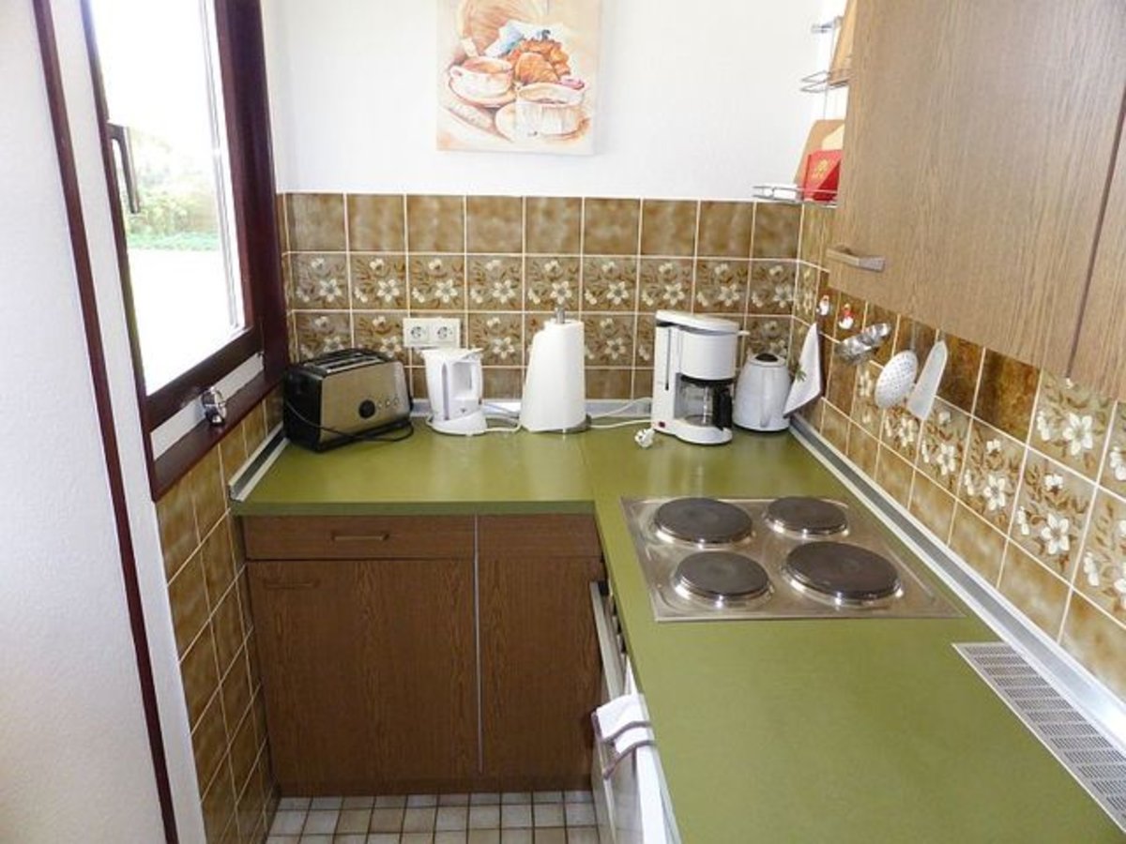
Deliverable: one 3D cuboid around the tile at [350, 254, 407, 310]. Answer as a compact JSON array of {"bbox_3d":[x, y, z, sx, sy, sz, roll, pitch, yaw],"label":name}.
[{"bbox_3d":[-0.483,-0.368,2.060,0.149,0.149,0.012,0,18,-3],"label":"tile"}]

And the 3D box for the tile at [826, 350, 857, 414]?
[{"bbox_3d":[0.655,-0.103,1.819,0.010,0.149,0.149,0,18,-4],"label":"tile"}]

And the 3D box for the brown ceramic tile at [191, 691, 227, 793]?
[{"bbox_3d":[-0.668,0.603,1.482,0.010,0.150,0.143,0,18,-4],"label":"brown ceramic tile"}]

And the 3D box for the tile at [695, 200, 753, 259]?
[{"bbox_3d":[0.431,-0.508,2.066,0.150,0.150,0.010,0,18,-4],"label":"tile"}]

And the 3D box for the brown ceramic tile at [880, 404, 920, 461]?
[{"bbox_3d":[0.672,-0.009,1.531,0.010,0.150,0.150,0,18,-4],"label":"brown ceramic tile"}]

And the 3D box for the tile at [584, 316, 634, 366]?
[{"bbox_3d":[0.121,-0.223,2.143,0.149,0.149,0.012,0,18,-3],"label":"tile"}]

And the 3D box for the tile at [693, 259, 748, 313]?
[{"bbox_3d":[0.424,-0.363,2.107,0.149,0.149,0.010,0,18,-4],"label":"tile"}]

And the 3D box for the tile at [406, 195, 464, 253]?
[{"bbox_3d":[-0.326,-0.508,2.012,0.149,0.149,0.010,0,18,-4],"label":"tile"}]

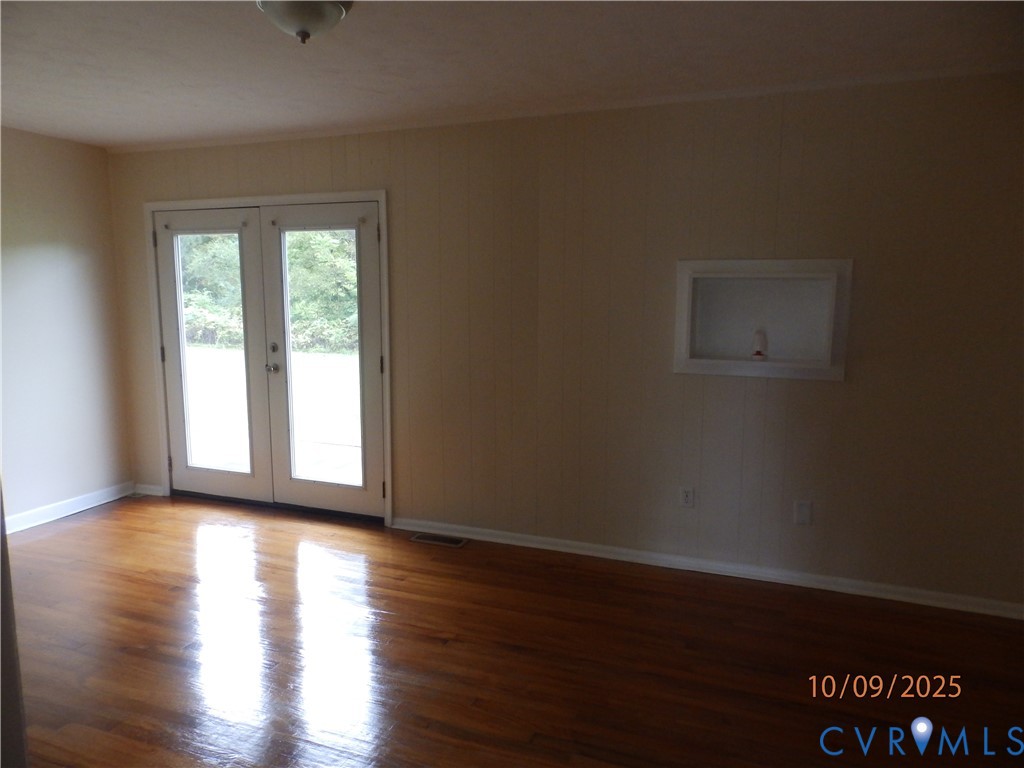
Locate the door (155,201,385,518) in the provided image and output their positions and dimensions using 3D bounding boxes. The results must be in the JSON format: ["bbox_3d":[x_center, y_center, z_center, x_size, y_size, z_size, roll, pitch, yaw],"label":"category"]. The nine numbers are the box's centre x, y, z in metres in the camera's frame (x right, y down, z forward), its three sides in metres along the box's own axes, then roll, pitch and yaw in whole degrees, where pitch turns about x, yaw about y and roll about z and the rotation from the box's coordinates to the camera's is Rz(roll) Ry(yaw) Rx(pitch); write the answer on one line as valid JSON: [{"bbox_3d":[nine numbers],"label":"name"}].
[{"bbox_3d":[-1.667,-0.173,4.448,1.933,2.125,0.120,3,8,19],"label":"door"}]

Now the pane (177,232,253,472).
[{"bbox_3d":[-2.084,-0.206,4.576,0.565,1.645,0.020,3,8,19],"label":"pane"}]

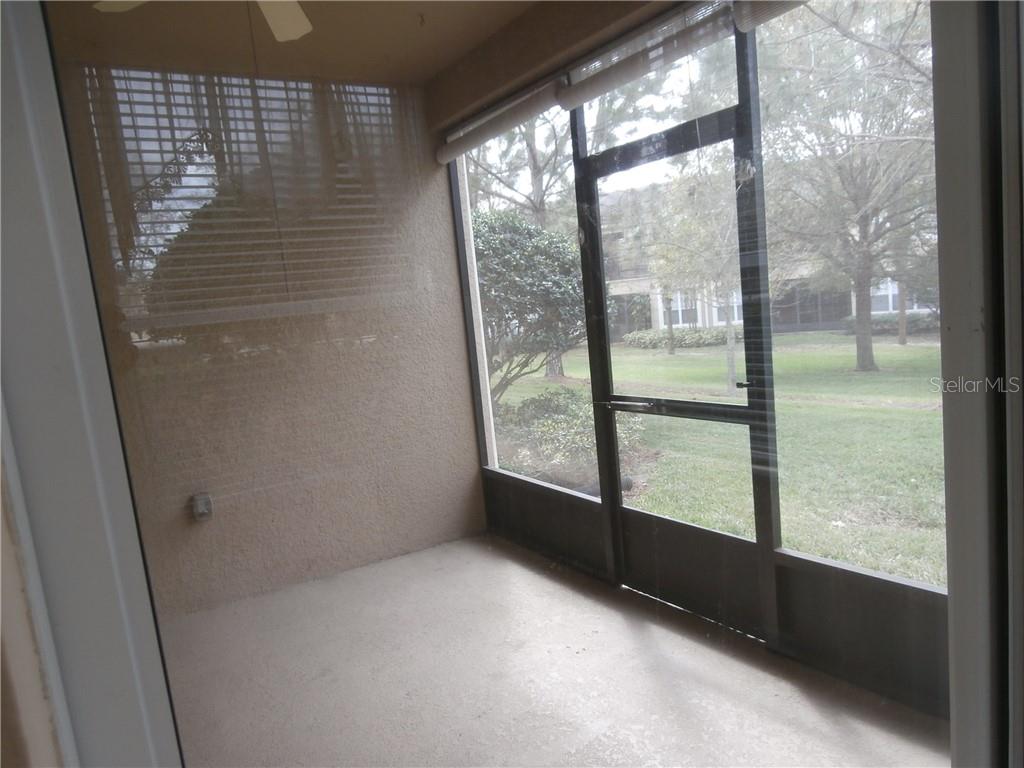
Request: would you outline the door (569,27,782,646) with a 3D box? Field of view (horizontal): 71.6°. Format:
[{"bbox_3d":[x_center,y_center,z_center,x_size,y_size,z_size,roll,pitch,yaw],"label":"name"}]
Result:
[{"bbox_3d":[0.679,-0.152,3.065,0.060,2.348,1.001,-9,7,-33],"label":"door"}]

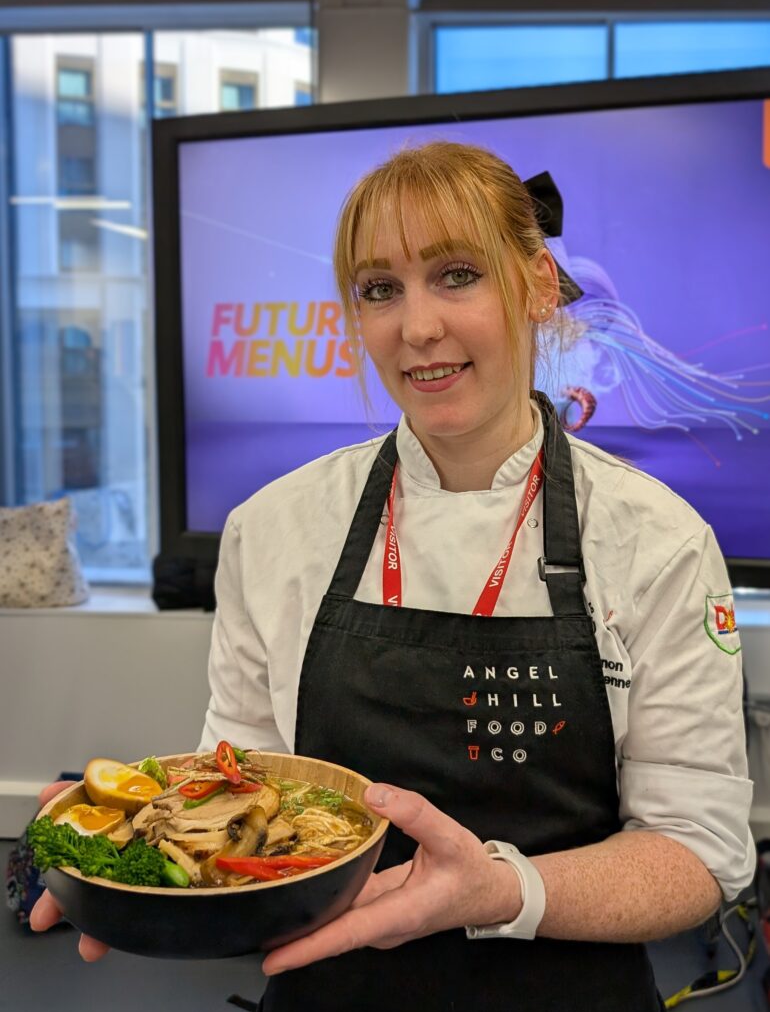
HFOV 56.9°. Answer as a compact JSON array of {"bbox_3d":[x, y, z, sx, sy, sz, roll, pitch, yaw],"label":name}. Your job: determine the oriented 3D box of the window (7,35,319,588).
[{"bbox_3d":[-0.965,-0.865,3.030,1.320,2.350,0.110,0,2,2],"label":"window"}]

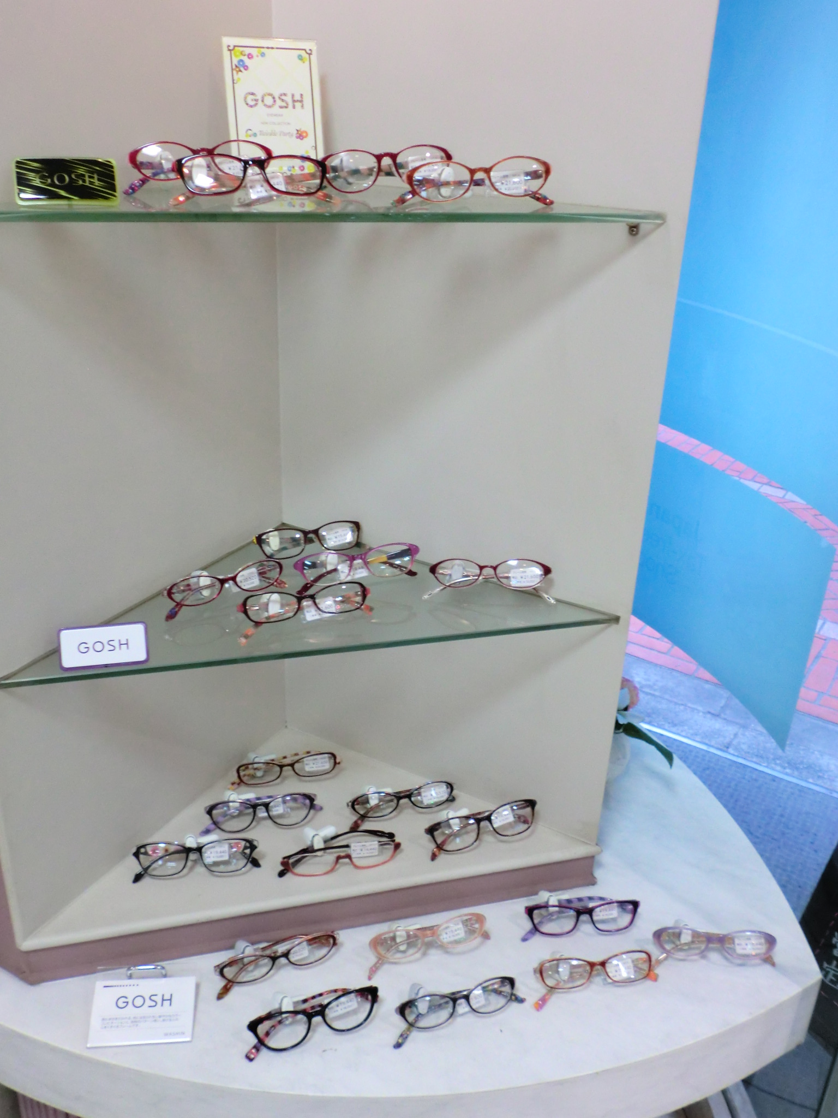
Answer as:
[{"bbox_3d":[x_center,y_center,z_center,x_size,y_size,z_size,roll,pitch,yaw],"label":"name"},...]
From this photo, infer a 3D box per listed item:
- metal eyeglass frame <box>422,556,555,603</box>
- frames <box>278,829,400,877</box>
[{"bbox_3d":[0.078,0.023,1.131,0.140,0.042,0.036,1,7,-3],"label":"metal eyeglass frame"},{"bbox_3d":[-0.090,0.332,1.172,0.139,0.043,0.053,-5,13,-15],"label":"frames"}]

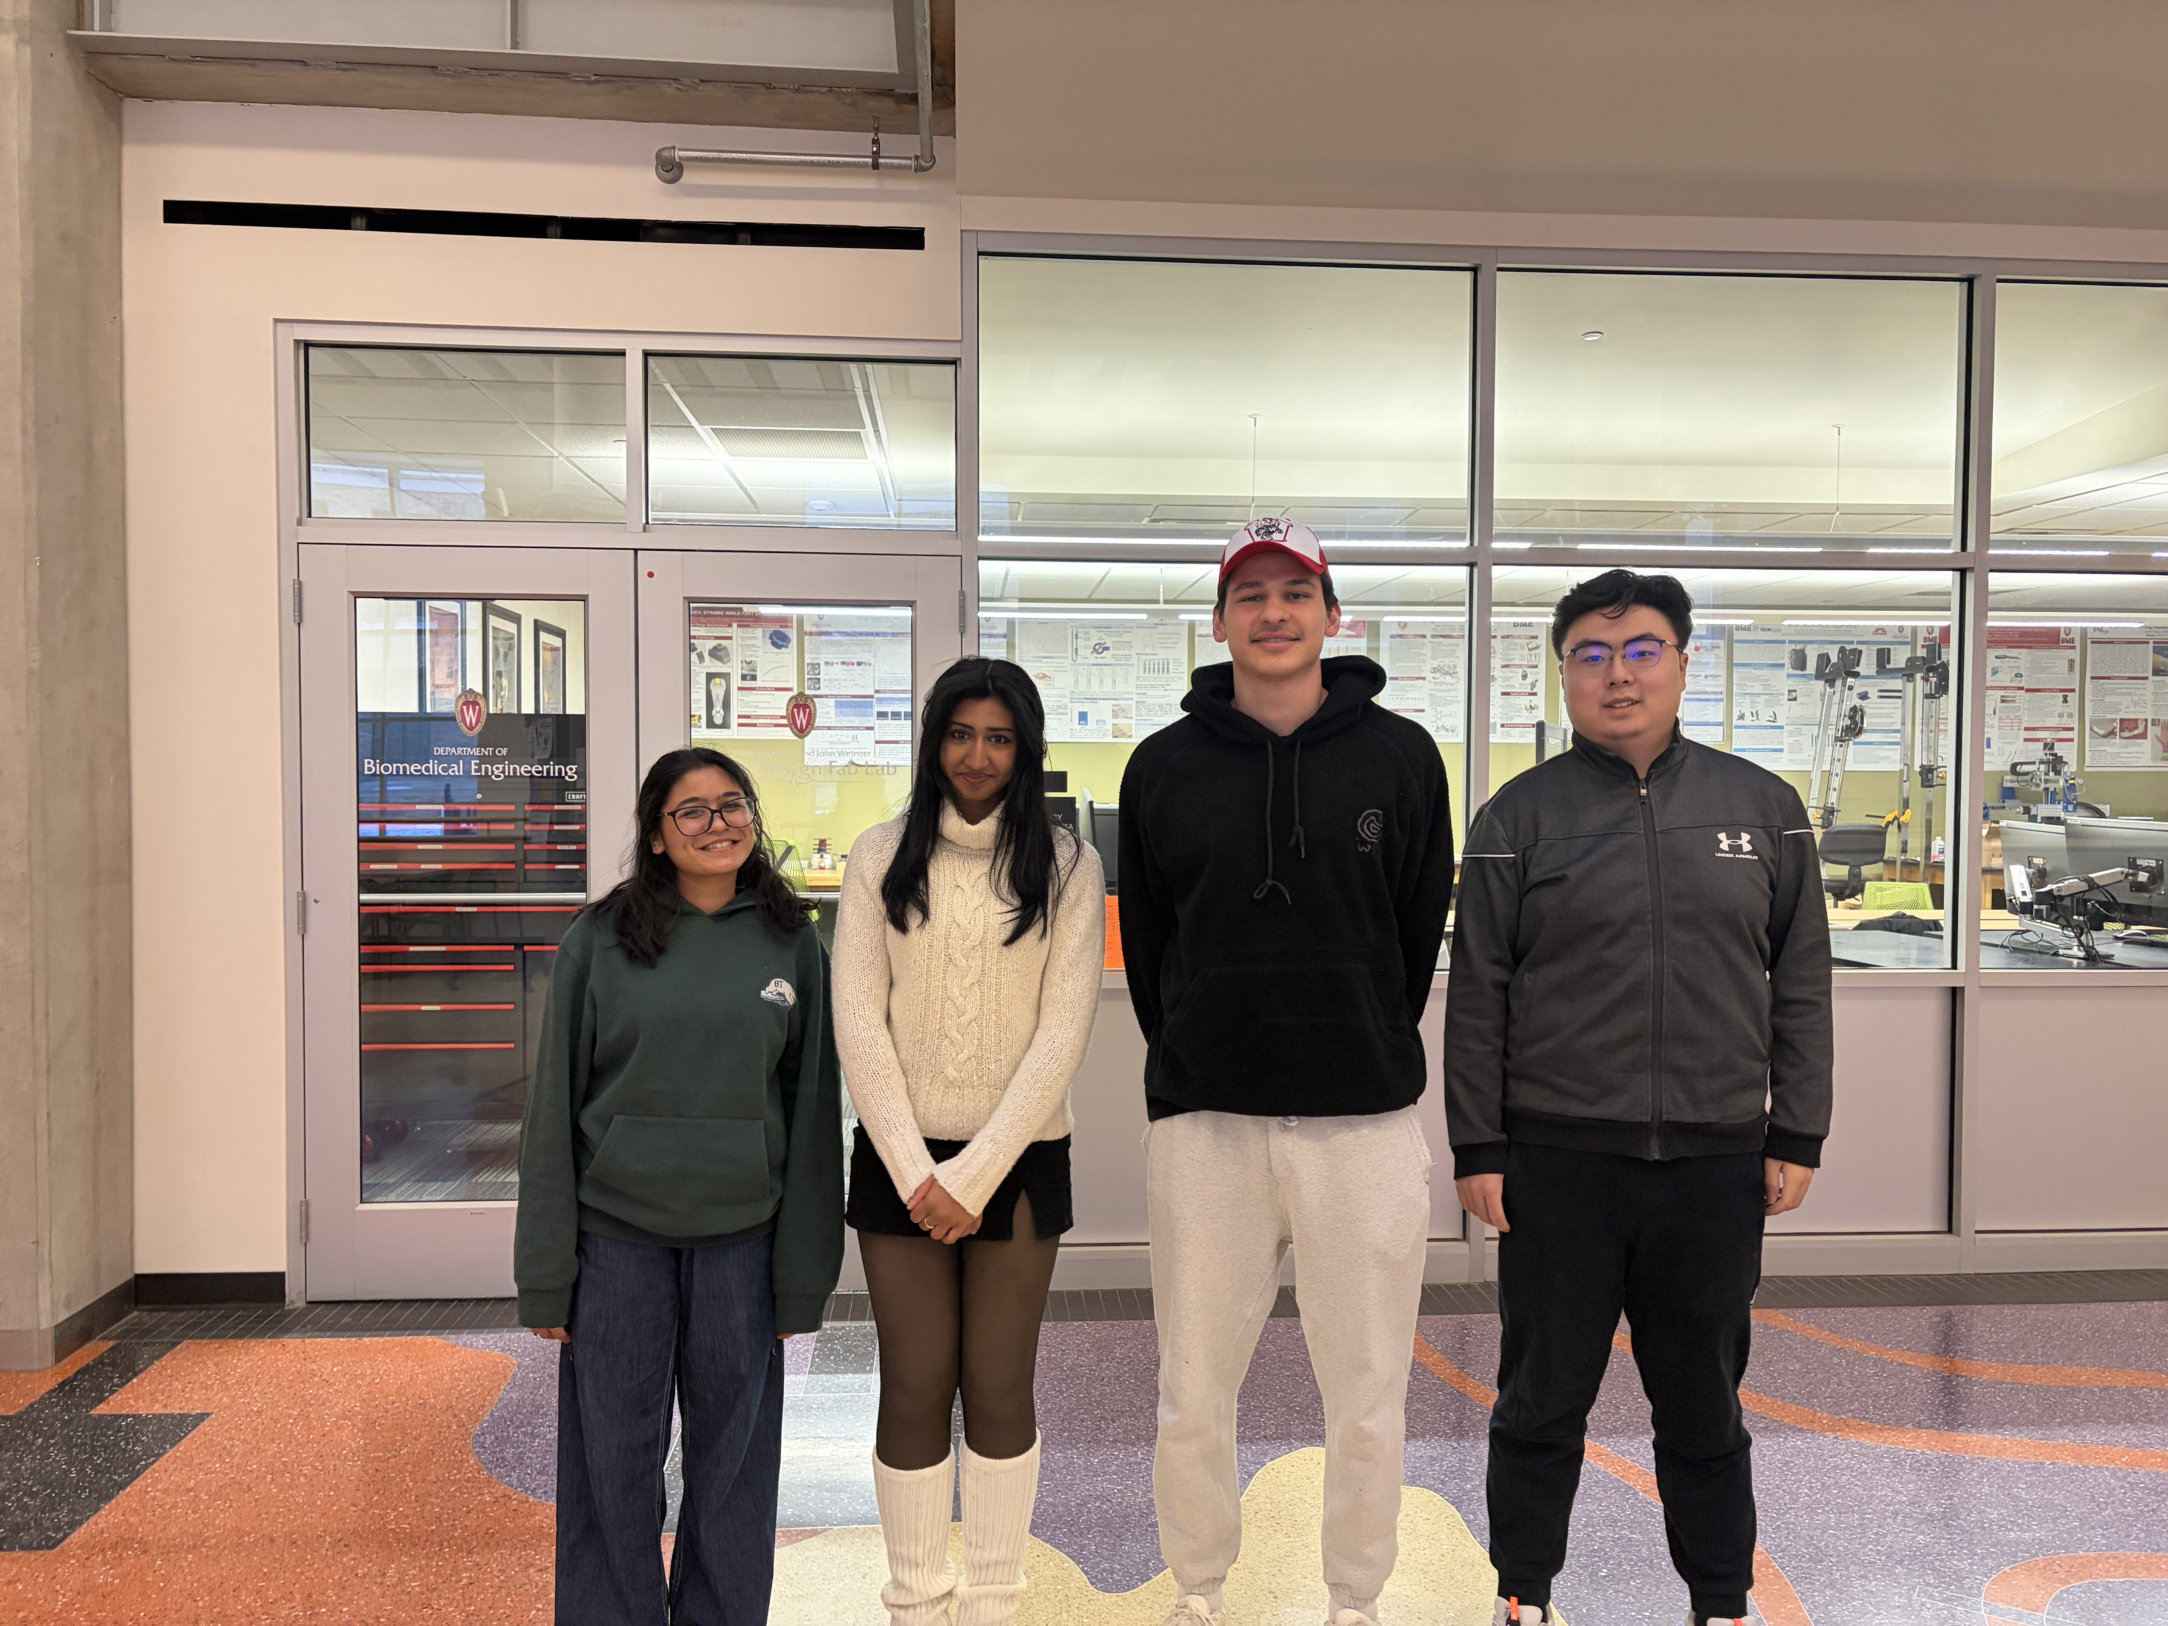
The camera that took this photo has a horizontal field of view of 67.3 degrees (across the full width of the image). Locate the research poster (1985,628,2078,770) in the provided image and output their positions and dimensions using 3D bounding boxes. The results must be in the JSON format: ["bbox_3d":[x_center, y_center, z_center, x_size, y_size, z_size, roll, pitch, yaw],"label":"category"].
[{"bbox_3d":[6.661,-0.842,11.869,1.215,1.070,0.020,0,1,-4],"label":"research poster"}]

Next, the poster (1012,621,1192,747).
[{"bbox_3d":[0.132,-0.940,11.369,1.195,0.903,0.020,0,1,-4],"label":"poster"}]

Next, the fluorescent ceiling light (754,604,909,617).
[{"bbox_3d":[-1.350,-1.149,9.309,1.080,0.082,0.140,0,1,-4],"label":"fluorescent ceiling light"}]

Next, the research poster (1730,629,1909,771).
[{"bbox_3d":[5.331,-0.838,11.767,1.312,1.067,0.020,0,1,-4],"label":"research poster"}]

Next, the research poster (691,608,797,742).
[{"bbox_3d":[-2.577,-0.967,11.161,1.215,0.920,0.020,0,1,-4],"label":"research poster"}]

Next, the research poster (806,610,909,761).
[{"bbox_3d":[-1.227,-0.858,11.267,1.396,1.067,0.020,0,1,-4],"label":"research poster"}]

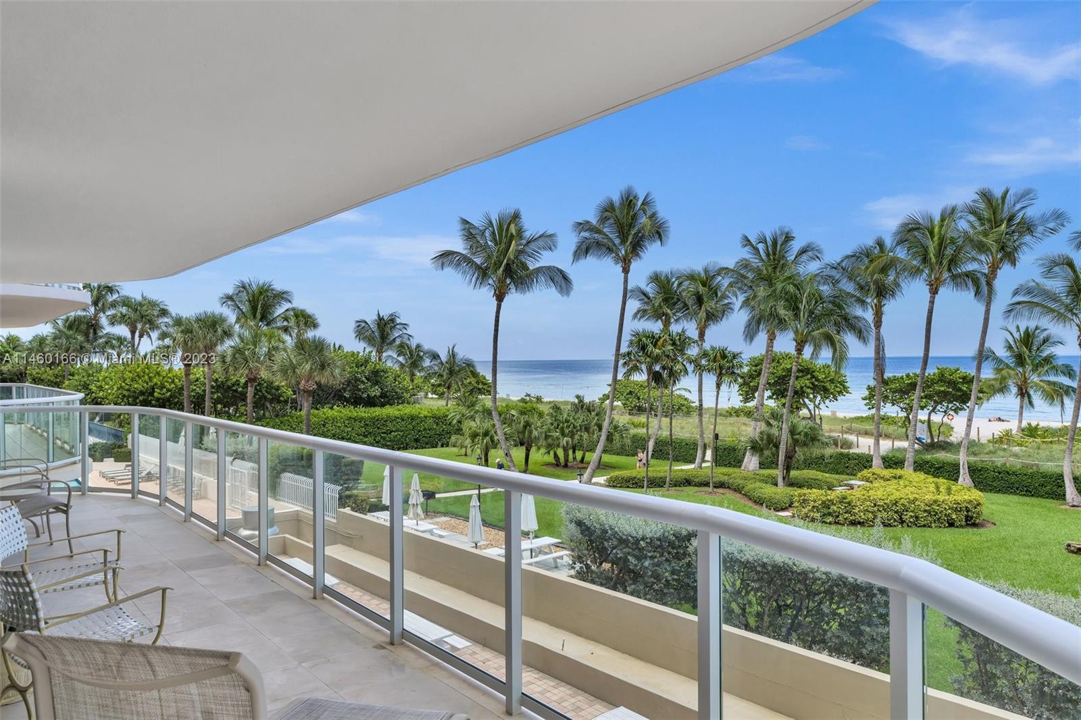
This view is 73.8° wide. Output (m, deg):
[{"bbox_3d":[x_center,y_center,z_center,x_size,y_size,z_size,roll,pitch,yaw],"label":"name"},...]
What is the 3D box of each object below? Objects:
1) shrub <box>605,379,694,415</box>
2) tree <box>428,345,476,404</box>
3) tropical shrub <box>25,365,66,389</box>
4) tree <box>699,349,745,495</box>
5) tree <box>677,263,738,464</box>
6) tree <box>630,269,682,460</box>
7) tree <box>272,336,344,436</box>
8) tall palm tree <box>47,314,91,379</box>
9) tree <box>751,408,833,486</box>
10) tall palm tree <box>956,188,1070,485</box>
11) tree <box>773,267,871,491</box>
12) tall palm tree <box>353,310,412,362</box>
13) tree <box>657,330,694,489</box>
[{"bbox_3d":[11.800,3.980,78.000,9.600,3.930,7.000,0,0,0],"label":"shrub"},{"bbox_3d":[-10.726,2.532,88.000,5.880,8.780,5.580,-1,0,0],"label":"tree"},{"bbox_3d":[-42.590,2.000,62.000,3.560,3.130,3.300,0,0,0],"label":"tropical shrub"},{"bbox_3d":[9.180,2.950,36.500,2.230,7.360,2.300,0,0,0],"label":"tree"},{"bbox_3d":[10.120,0.380,43.700,3.590,12.450,3.700,0,0,0],"label":"tree"},{"bbox_3d":[7.740,0.501,47.500,3.900,12.919,4.200,0,0,9],"label":"tree"},{"bbox_3d":[-13.512,2.953,42.000,4.230,8.860,4.020,-1,0,0],"label":"tree"},{"bbox_3d":[-42.521,1.562,65.000,3.400,10.897,3.400,0,0,-33],"label":"tall palm tree"},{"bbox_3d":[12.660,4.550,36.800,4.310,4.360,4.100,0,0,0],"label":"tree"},{"bbox_3d":[25.312,-1.086,38.601,6.060,16.290,5.760,-1,0,0],"label":"tall palm tree"},{"bbox_3d":[14.880,1.274,38.128,5.050,11.750,4.800,-1,0,0],"label":"tree"},{"bbox_3d":[-15.780,0.999,72.000,5.990,11.960,5.690,-1,0,0],"label":"tall palm tree"},{"bbox_3d":[7.240,2.647,38.600,2.050,8.553,2.100,0,0,11],"label":"tree"}]

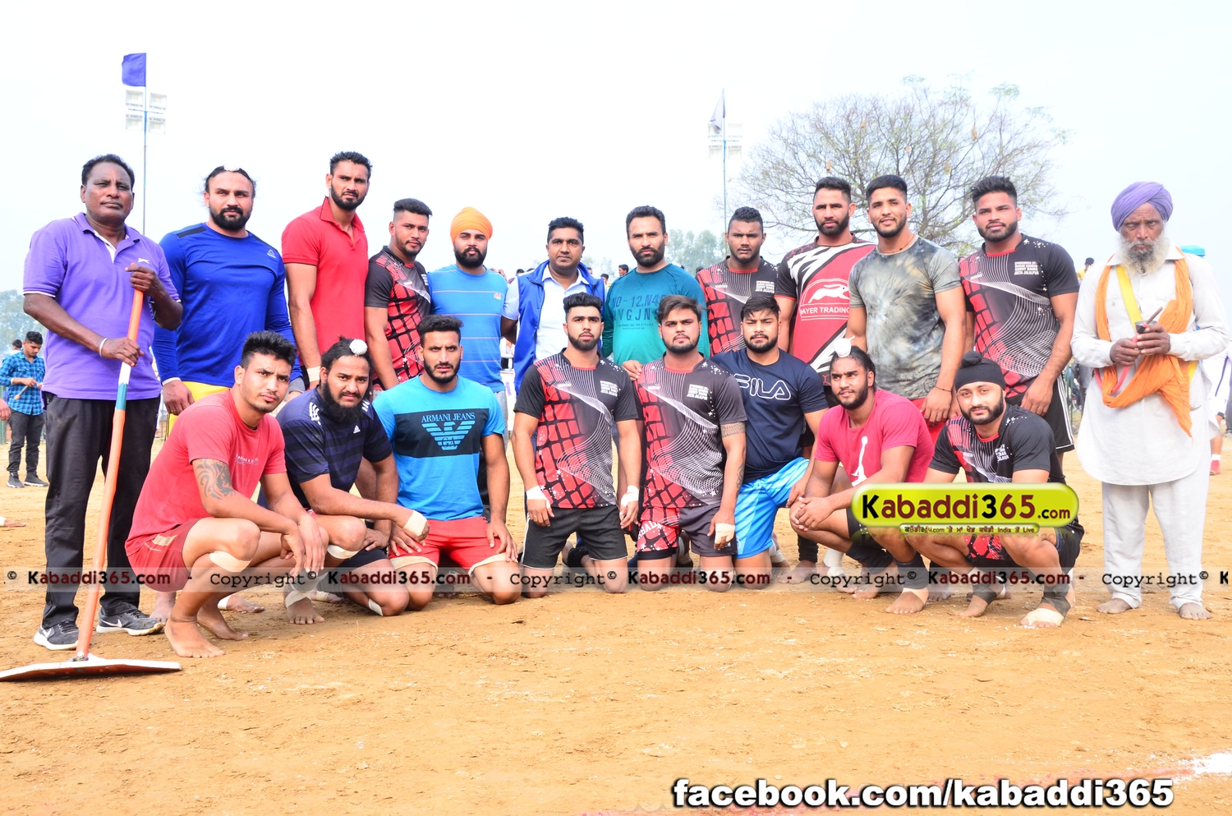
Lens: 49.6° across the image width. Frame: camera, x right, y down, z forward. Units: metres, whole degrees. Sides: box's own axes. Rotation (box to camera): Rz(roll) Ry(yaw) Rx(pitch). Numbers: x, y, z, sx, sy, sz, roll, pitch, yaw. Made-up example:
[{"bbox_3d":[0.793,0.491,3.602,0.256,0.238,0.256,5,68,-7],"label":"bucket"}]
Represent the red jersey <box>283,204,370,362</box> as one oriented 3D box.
[{"bbox_3d":[-1.222,-0.530,5.600,0.300,0.710,0.460,0,0,34],"label":"red jersey"}]

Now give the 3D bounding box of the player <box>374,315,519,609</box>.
[{"bbox_3d":[-0.745,0.220,5.830,0.620,1.230,0.620,0,0,-10],"label":"player"}]

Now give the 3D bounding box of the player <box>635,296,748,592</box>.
[{"bbox_3d":[0.332,0.139,6.080,0.520,1.310,0.640,0,2,9],"label":"player"}]

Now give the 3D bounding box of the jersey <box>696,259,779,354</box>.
[{"bbox_3d":[0.580,-0.385,6.200,0.500,0.660,0.290,0,0,6],"label":"jersey"}]

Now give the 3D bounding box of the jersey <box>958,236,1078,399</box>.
[{"bbox_3d":[1.681,-0.378,5.570,0.520,0.690,0.300,0,0,32],"label":"jersey"}]

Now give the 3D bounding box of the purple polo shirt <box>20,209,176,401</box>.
[{"bbox_3d":[-1.858,-0.364,4.800,0.510,0.670,0.320,0,0,-36],"label":"purple polo shirt"}]

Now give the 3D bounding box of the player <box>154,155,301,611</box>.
[{"bbox_3d":[-1.580,-0.070,5.420,0.580,1.820,0.400,0,0,-14],"label":"player"}]

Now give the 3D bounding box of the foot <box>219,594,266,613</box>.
[{"bbox_3d":[-1.545,0.772,5.380,0.250,0.090,0.100,0,0,25],"label":"foot"}]

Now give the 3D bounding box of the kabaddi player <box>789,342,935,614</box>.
[{"bbox_3d":[1.038,0.260,5.620,0.540,1.090,0.680,1,2,34],"label":"kabaddi player"}]

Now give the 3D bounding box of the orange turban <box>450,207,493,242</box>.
[{"bbox_3d":[-0.674,-0.856,6.220,0.205,0.175,0.235,0,0,-10],"label":"orange turban"}]

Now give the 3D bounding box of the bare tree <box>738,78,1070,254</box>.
[{"bbox_3d":[10.700,-5.500,50.000,12.000,13.000,11.500,0,0,0],"label":"bare tree"}]

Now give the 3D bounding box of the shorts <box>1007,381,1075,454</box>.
[{"bbox_3d":[1.713,-0.008,5.570,0.430,0.420,0.310,0,0,30],"label":"shorts"}]

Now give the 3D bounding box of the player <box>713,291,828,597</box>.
[{"bbox_3d":[0.710,0.150,6.300,0.620,1.340,0.600,0,0,3],"label":"player"}]

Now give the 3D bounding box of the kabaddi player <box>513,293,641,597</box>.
[{"bbox_3d":[-0.180,0.143,6.000,0.560,1.310,0.640,0,2,-9],"label":"kabaddi player"}]

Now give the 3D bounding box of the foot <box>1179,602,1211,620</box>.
[{"bbox_3d":[2.245,0.757,5.170,0.100,0.085,0.240,0,0,14],"label":"foot"}]

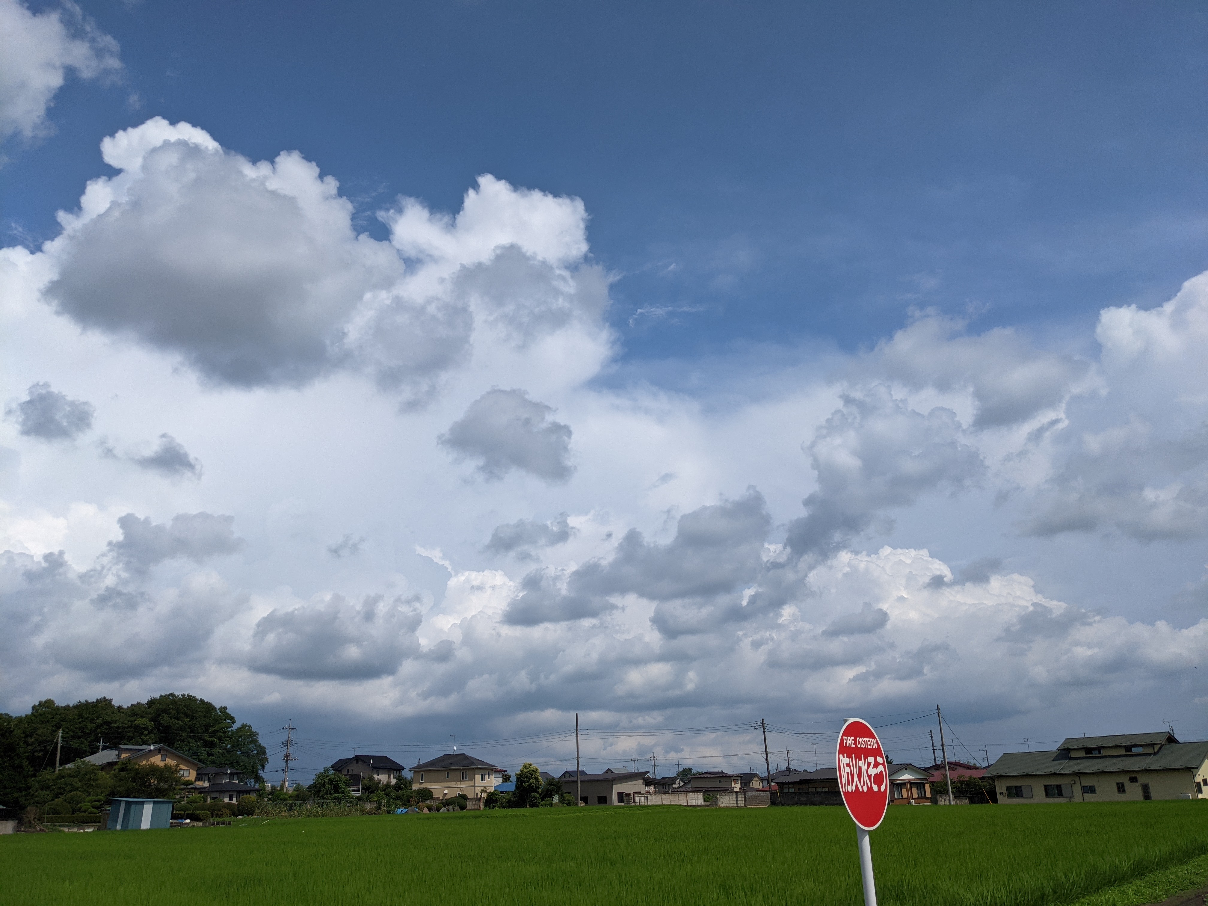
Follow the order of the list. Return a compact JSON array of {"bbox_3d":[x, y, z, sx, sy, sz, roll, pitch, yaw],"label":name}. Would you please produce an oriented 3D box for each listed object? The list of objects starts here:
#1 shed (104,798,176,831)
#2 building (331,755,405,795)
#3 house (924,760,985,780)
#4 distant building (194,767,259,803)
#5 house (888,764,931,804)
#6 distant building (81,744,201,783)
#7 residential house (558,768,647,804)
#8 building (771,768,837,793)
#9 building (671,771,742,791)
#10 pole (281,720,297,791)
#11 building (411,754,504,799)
[{"bbox_3d":[-23.318,18.438,47.463,1.700,2.000,2.500,-13,-23,30],"label":"shed"},{"bbox_3d":[-32.808,46.266,131.286,8.400,7.600,7.000,-8,-21,17],"label":"building"},{"bbox_3d":[46.632,43.454,124.651,8.500,5.300,6.200,-12,-23,28],"label":"house"},{"bbox_3d":[-52.656,47.318,132.255,8.500,6.900,7.000,1,-20,-8],"label":"distant building"},{"bbox_3d":[32.449,36.490,103.012,5.400,4.600,6.500,1,-20,-6],"label":"house"},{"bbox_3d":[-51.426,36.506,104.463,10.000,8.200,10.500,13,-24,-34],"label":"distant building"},{"bbox_3d":[-0.302,43.135,120.514,6.600,4.600,10.000,16,-26,-39],"label":"residential house"},{"bbox_3d":[27.453,41.629,117.888,12.000,4.700,7.000,-12,-22,26],"label":"building"},{"bbox_3d":[17.690,57.072,161.291,9.500,5.500,7.500,-8,-21,19],"label":"building"},{"bbox_3d":[-41.206,41.096,122.991,1.600,12.000,0.900,3,-20,-12],"label":"pole"},{"bbox_3d":[-21.046,46.370,132.572,10.600,7.600,7.300,-7,-21,15],"label":"building"}]

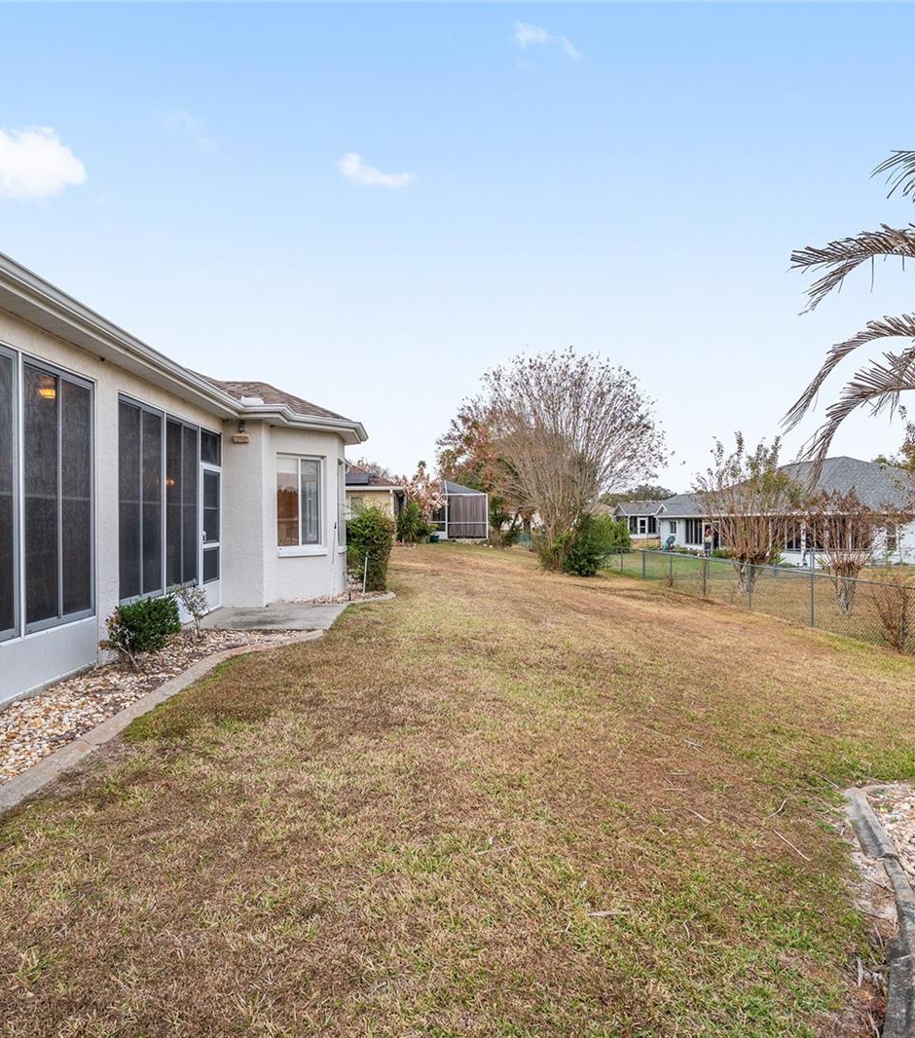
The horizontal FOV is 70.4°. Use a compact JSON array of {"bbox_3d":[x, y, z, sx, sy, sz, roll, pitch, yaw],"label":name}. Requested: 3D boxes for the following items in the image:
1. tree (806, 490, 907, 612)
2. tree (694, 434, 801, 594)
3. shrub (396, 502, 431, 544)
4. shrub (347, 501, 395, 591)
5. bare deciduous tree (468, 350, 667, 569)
[{"bbox_3d":[10.460,0.851,17.000,2.750,3.280,2.700,0,0,0],"label":"tree"},{"bbox_3d":[9.842,-0.153,22.000,3.600,5.400,3.500,0,0,0],"label":"tree"},{"bbox_3d":[-2.177,0.221,31.800,1.750,2.050,1.700,0,0,0],"label":"shrub"},{"bbox_3d":[-1.725,0.531,12.600,1.050,1.680,1.100,0,0,0],"label":"shrub"},{"bbox_3d":[4.159,-2.228,24.500,7.400,8.300,7.000,0,0,0],"label":"bare deciduous tree"}]

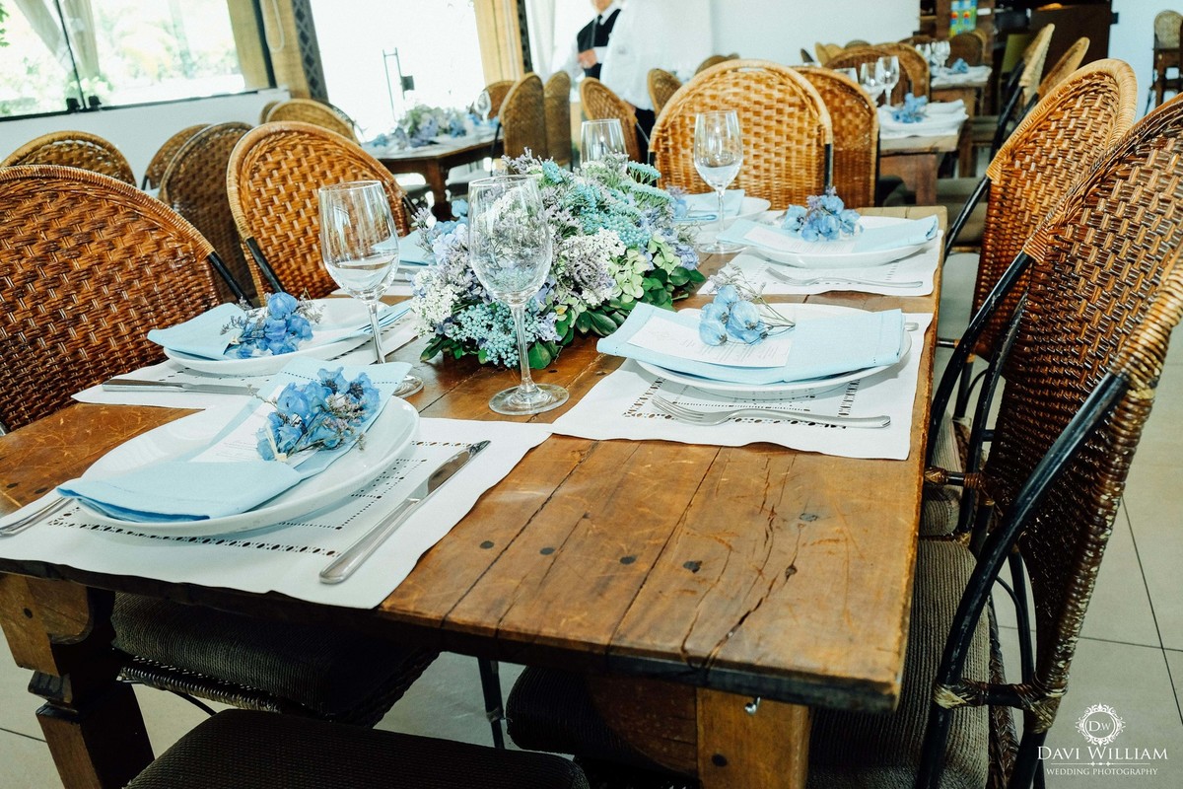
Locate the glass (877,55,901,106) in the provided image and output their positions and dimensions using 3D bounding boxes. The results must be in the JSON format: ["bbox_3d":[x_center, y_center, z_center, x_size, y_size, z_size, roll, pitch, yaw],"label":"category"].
[{"bbox_3d":[1.082,-1.121,3.236,0.078,0.205,0.078,3,22,22],"label":"glass"}]

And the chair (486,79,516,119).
[{"bbox_3d":[-0.546,-1.348,5.396,0.440,1.030,0.580,1,21,19],"label":"chair"}]

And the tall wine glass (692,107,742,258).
[{"bbox_3d":[0.210,-0.350,1.458,0.081,0.217,0.081,2,22,22],"label":"tall wine glass"}]

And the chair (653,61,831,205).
[{"bbox_3d":[0.274,-0.188,1.967,0.460,1.000,0.570,5,23,27],"label":"chair"}]

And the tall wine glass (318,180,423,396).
[{"bbox_3d":[-0.239,-0.111,0.944,0.081,0.217,0.081,2,22,22],"label":"tall wine glass"}]

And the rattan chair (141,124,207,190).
[{"bbox_3d":[-1.423,-0.418,3.084,0.500,1.000,0.560,8,24,29],"label":"rattan chair"}]

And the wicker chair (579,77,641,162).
[{"bbox_3d":[0.303,-0.608,3.142,0.580,1.030,0.440,2,22,23],"label":"wicker chair"}]

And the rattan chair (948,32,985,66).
[{"bbox_3d":[2.831,-2.251,6.800,0.500,1.000,0.560,4,23,21],"label":"rattan chair"}]

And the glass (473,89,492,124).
[{"bbox_3d":[-0.538,-1.445,4.536,0.078,0.205,0.078,3,22,22],"label":"glass"}]

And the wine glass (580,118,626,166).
[{"bbox_3d":[0.029,-0.373,1.576,0.081,0.217,0.081,2,22,22],"label":"wine glass"}]

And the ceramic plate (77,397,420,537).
[{"bbox_3d":[-0.278,0.055,0.773,0.268,0.032,0.268,-4,21,2],"label":"ceramic plate"}]

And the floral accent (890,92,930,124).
[{"bbox_3d":[0.975,-0.875,2.720,0.120,0.070,0.100,3,22,22],"label":"floral accent"}]

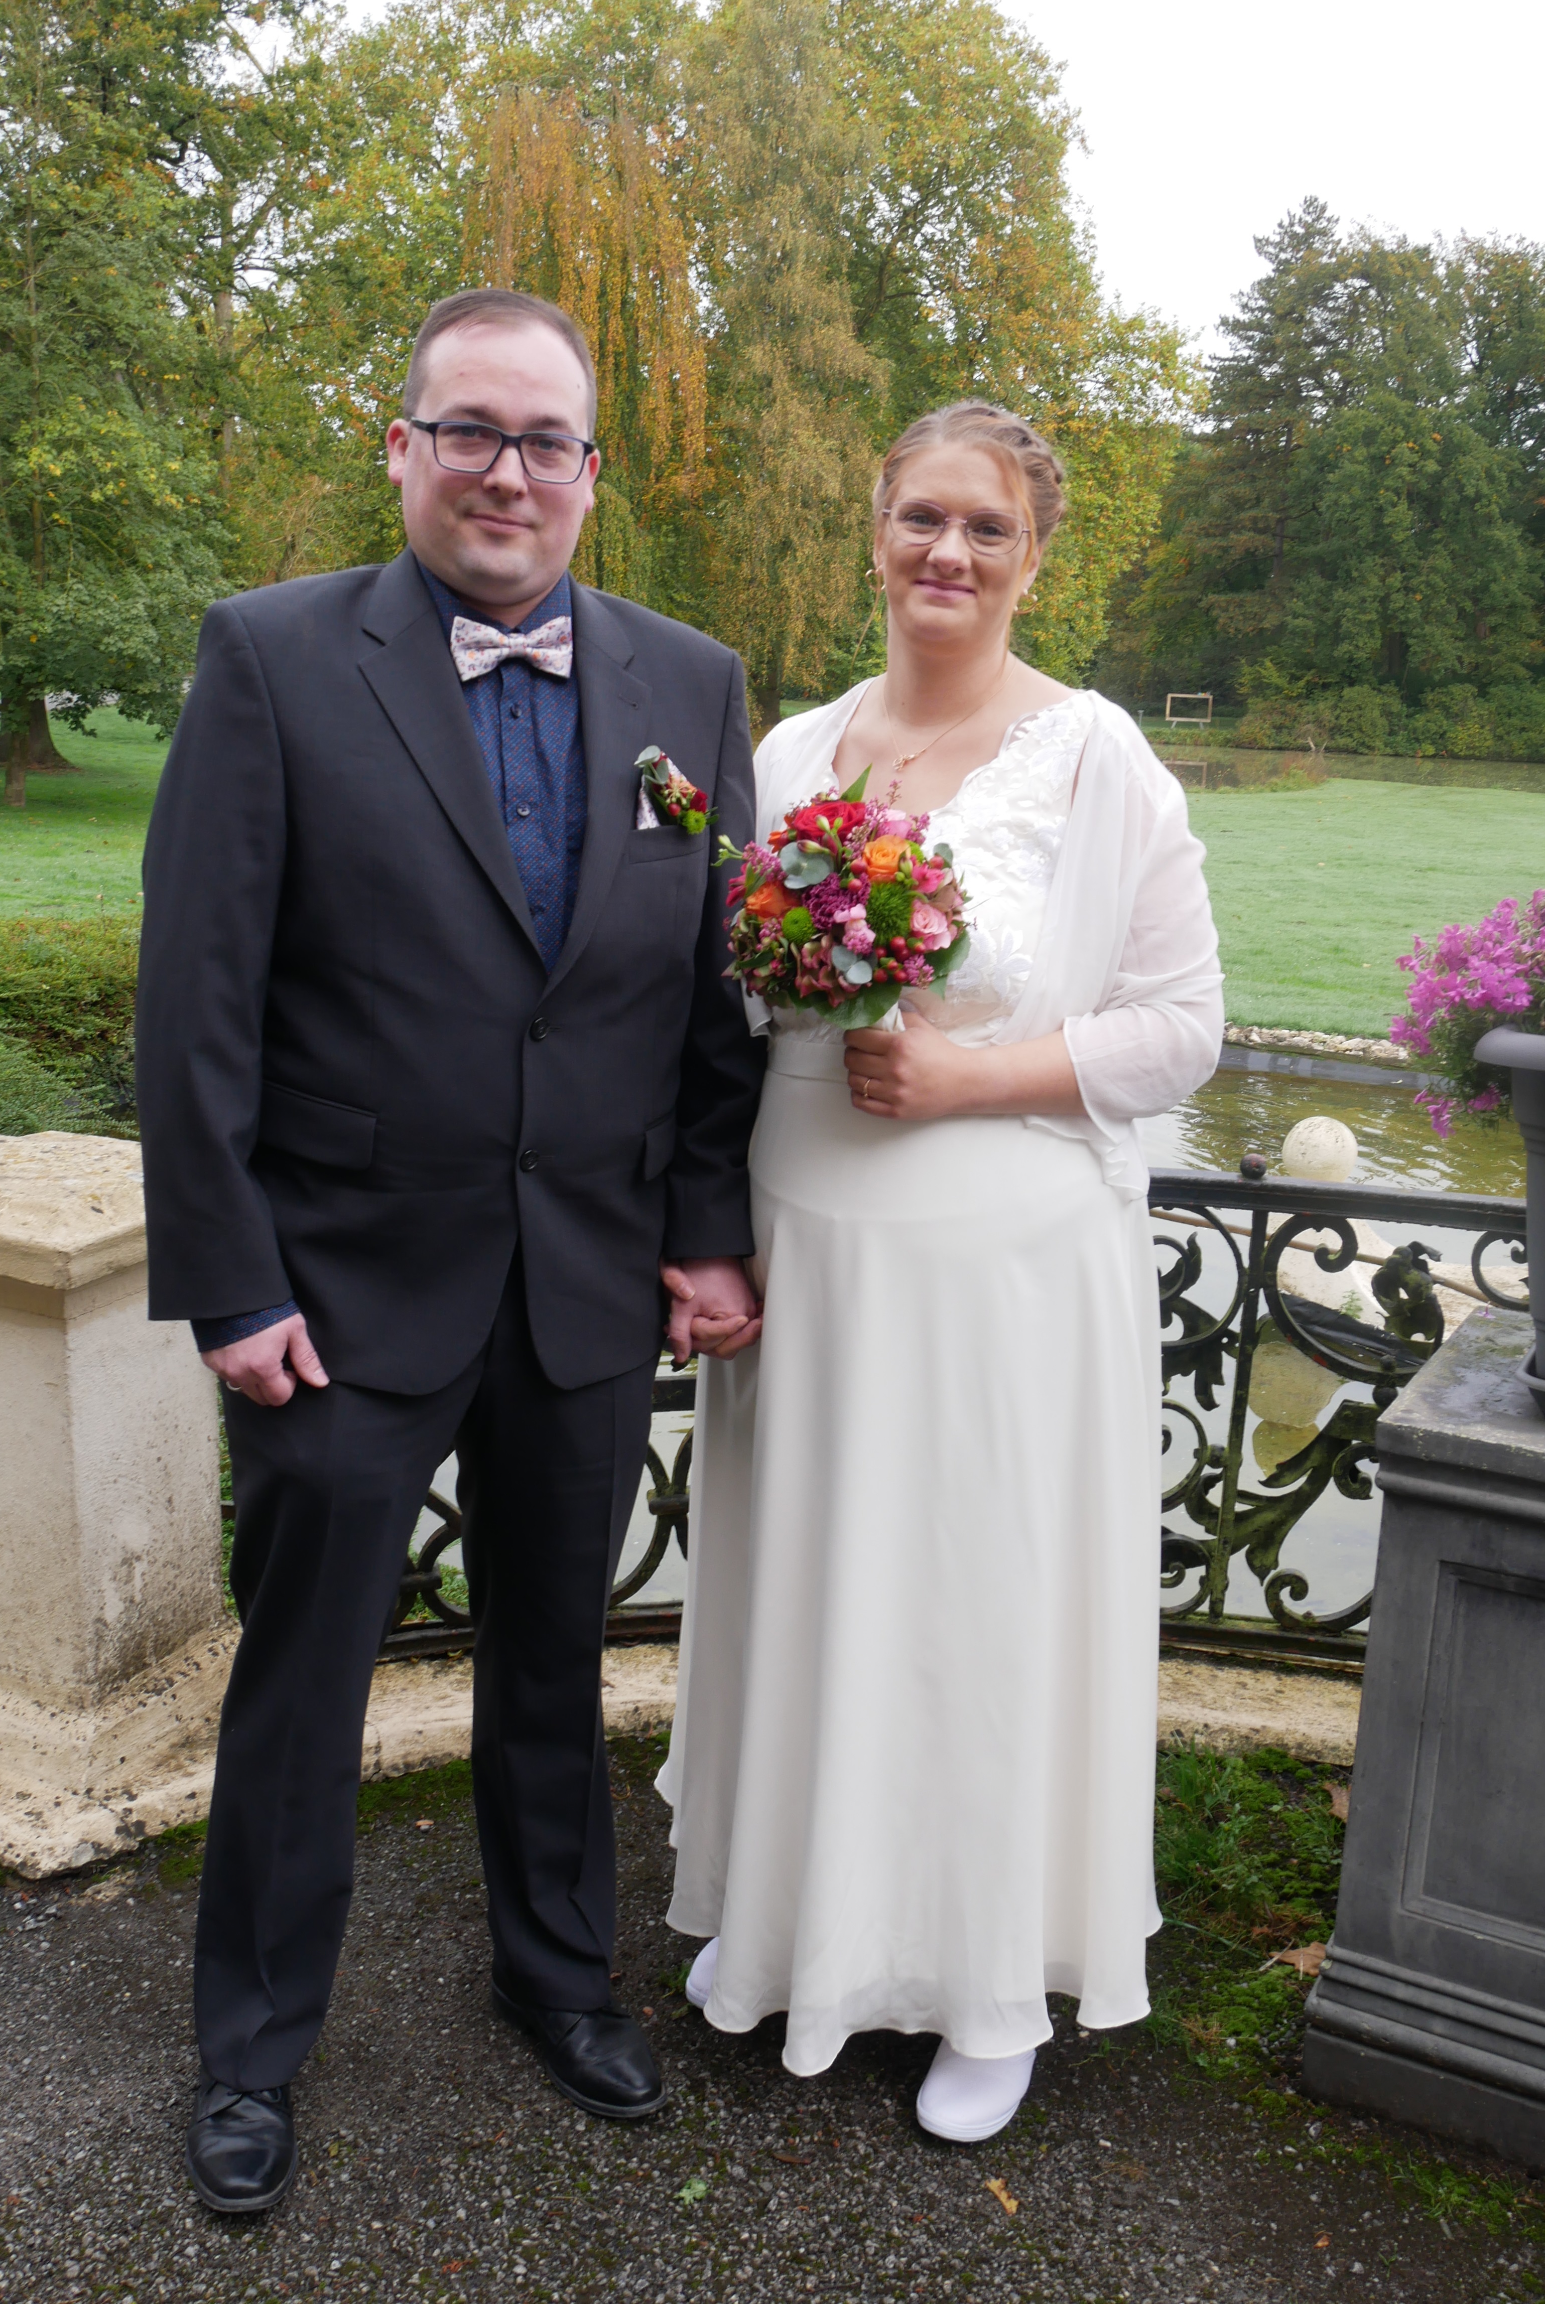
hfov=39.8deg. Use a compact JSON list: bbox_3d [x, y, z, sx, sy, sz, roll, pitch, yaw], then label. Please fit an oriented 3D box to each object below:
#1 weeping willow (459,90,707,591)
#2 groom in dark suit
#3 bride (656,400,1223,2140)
[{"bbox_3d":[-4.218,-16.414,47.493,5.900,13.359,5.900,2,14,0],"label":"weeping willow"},{"bbox_3d":[-0.294,0.109,2.053,0.570,1.770,0.360,-4,15,-24],"label":"groom in dark suit"},{"bbox_3d":[0.116,0.127,2.162,0.550,1.710,0.470,10,16,29],"label":"bride"}]

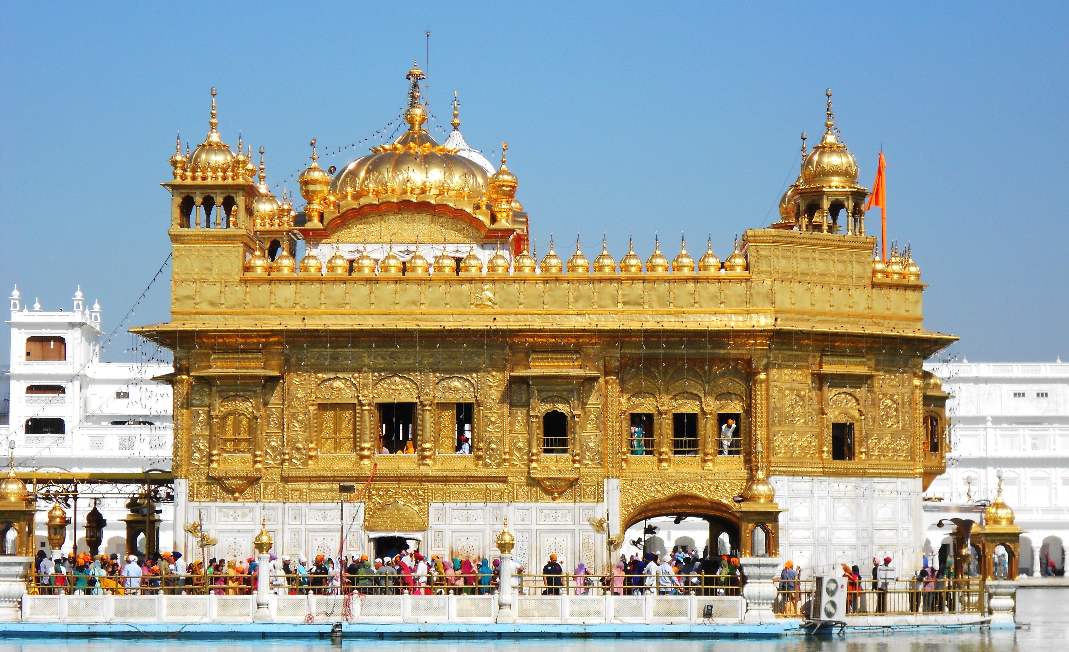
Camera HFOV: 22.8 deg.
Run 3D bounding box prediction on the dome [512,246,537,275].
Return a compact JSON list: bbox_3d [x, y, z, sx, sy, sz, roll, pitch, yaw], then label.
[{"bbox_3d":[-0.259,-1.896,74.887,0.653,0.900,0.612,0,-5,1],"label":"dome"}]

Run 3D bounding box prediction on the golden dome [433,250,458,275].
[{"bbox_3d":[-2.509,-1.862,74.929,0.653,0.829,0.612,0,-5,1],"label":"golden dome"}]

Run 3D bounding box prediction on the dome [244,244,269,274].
[{"bbox_3d":[-7.815,-1.913,74.855,0.683,0.957,0.683,0,-5,2],"label":"dome"}]

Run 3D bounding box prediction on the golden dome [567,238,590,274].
[{"bbox_3d":[1.236,-1.996,74.866,0.653,1.101,0.612,0,-5,1],"label":"golden dome"}]

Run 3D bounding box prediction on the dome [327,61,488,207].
[{"bbox_3d":[-3.747,-5.812,81.057,4.970,4.374,4.970,0,-5,2],"label":"dome"}]

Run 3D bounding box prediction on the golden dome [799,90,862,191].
[{"bbox_3d":[9.185,-5.744,82.275,1.973,3.160,1.973,0,-5,1],"label":"golden dome"}]

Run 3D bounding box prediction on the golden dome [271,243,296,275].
[{"bbox_3d":[-7.090,-1.947,75.027,0.653,0.997,0.612,0,-5,1],"label":"golden dome"}]

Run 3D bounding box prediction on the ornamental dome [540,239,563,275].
[{"bbox_3d":[0.483,-1.984,74.880,0.653,1.101,0.612,0,-5,1],"label":"ornamental dome"}]

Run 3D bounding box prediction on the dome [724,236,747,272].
[{"bbox_3d":[5.667,-2.011,74.779,0.653,1.088,0.612,0,-5,1],"label":"dome"}]

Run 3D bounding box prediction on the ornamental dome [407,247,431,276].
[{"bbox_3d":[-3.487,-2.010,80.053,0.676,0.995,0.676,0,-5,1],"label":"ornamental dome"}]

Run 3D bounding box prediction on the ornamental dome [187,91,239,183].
[{"bbox_3d":[-9.195,-5.454,76.044,1.387,2.680,1.387,0,-5,1],"label":"ornamental dome"}]

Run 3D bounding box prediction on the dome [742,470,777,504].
[{"bbox_3d":[6.380,4.569,75.283,0.925,0.969,0.925,0,-5,1],"label":"dome"}]

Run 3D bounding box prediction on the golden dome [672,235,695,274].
[{"bbox_3d":[4.489,-2.144,79.964,0.675,1.176,0.675,0,-5,1],"label":"golden dome"}]

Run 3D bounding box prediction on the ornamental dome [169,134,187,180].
[{"bbox_3d":[-10.751,-5.102,80.113,0.512,1.423,0.512,0,-5,1],"label":"ornamental dome"}]

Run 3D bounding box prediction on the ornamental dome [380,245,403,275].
[{"bbox_3d":[-4.030,-1.892,74.728,0.658,0.920,0.658,0,-5,2],"label":"ornamental dome"}]

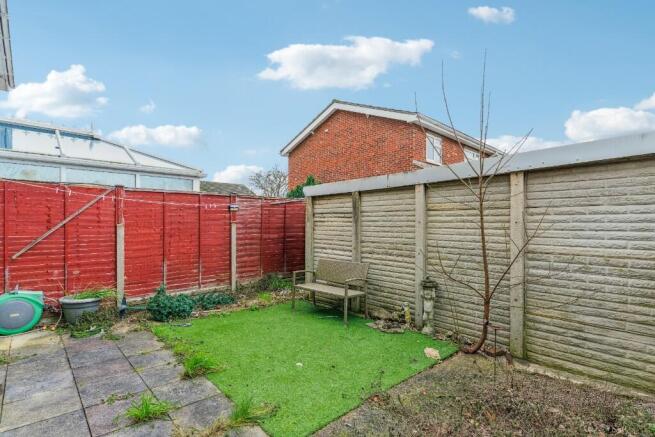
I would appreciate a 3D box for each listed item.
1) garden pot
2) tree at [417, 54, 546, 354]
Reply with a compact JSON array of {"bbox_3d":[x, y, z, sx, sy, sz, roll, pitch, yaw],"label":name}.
[{"bbox_3d":[-3.741,1.379,4.671,0.500,0.310,0.500,1,-1,-39],"label":"garden pot"},{"bbox_3d":[1.787,-0.205,3.590,1.420,3.434,1.150,0,-1,0],"label":"tree"}]

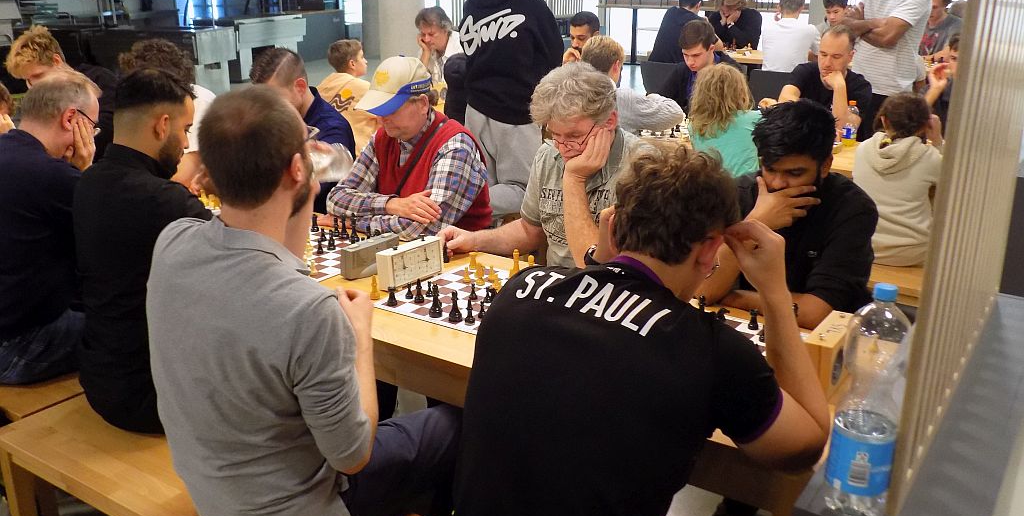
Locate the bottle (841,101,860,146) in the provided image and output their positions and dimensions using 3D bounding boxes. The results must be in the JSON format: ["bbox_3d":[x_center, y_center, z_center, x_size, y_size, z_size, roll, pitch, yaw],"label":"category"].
[{"bbox_3d":[1.764,-0.705,4.602,0.068,0.235,0.068,12,22,32],"label":"bottle"}]

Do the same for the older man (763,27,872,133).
[{"bbox_3d":[1.788,-0.648,5.161,0.570,1.330,0.720,12,22,33],"label":"older man"}]

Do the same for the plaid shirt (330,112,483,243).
[{"bbox_3d":[-0.372,-0.269,3.297,0.530,0.520,0.460,12,22,33],"label":"plaid shirt"}]

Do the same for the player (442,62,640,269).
[{"bbox_3d":[0.128,0.065,2.830,0.620,1.356,0.680,8,20,23],"label":"player"}]

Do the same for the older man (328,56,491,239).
[{"bbox_3d":[-0.364,-0.035,3.170,0.640,1.332,0.700,12,22,32],"label":"older man"}]

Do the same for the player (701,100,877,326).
[{"bbox_3d":[0.758,0.181,2.666,0.540,1.310,0.700,12,22,33],"label":"player"}]

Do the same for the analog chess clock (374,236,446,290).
[{"bbox_3d":[-0.308,0.013,2.716,0.058,0.122,0.207,13,22,34],"label":"analog chess clock"}]

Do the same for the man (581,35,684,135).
[{"bbox_3d":[0.511,-0.486,4.707,0.540,1.310,0.820,12,22,33],"label":"man"}]

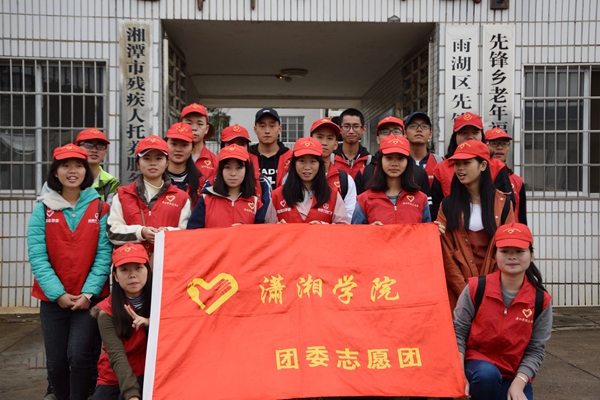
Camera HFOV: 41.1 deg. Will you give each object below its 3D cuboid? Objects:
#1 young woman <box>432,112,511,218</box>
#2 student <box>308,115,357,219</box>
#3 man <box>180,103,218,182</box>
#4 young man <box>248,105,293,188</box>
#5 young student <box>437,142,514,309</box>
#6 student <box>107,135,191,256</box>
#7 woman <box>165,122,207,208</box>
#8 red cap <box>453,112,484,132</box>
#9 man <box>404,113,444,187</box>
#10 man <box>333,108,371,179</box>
[{"bbox_3d":[1.061,0.309,4.950,0.500,1.700,0.350,0,0,9],"label":"young woman"},{"bbox_3d":[0.178,0.359,5.000,0.500,1.750,0.350,0,0,11],"label":"student"},{"bbox_3d":[-0.660,0.258,5.200,0.500,1.770,0.330,0,0,-6],"label":"man"},{"bbox_3d":[-0.206,0.261,5.400,0.500,1.770,0.330,0,0,-2],"label":"young man"},{"bbox_3d":[0.982,0.475,4.500,0.500,1.620,0.400,0,0,16],"label":"young student"},{"bbox_3d":[-0.871,0.446,4.600,0.520,1.640,0.420,0,0,-3],"label":"student"},{"bbox_3d":[-0.752,0.360,4.950,0.470,1.680,0.330,0,0,-6],"label":"woman"},{"bbox_3d":[1.024,-0.471,4.860,0.180,0.125,0.250,0,0,9],"label":"red cap"},{"bbox_3d":[0.807,0.284,5.400,0.500,1.750,0.330,0,0,7],"label":"man"},{"bbox_3d":[0.348,0.257,5.400,0.500,1.750,0.330,0,0,0],"label":"man"}]

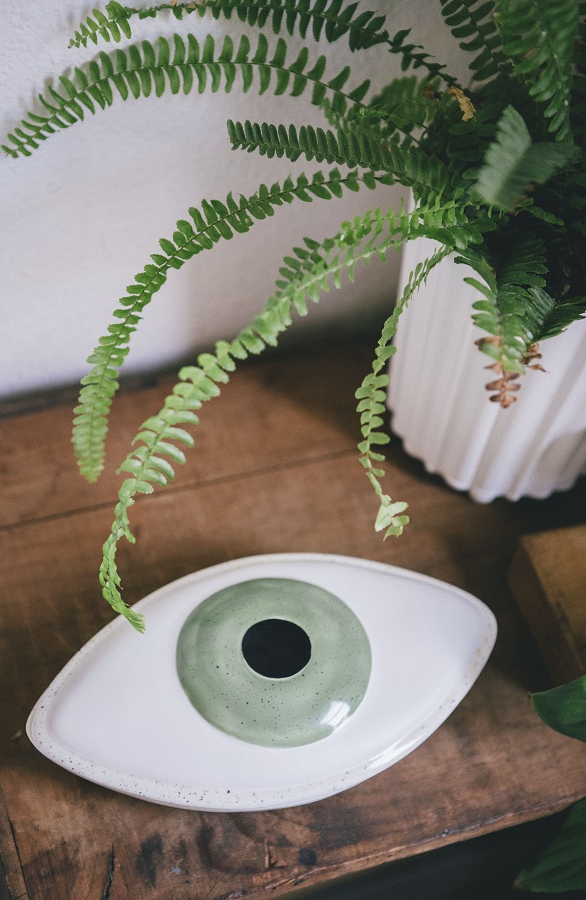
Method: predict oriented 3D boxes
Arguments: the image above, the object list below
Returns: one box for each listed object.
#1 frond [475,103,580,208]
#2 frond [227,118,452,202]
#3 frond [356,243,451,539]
[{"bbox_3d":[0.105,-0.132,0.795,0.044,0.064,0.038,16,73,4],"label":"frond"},{"bbox_3d":[0.026,-0.150,0.917,0.133,0.026,0.036,10,46,-33],"label":"frond"},{"bbox_3d":[0.059,-0.032,0.978,0.037,0.117,0.111,5,51,-5],"label":"frond"}]

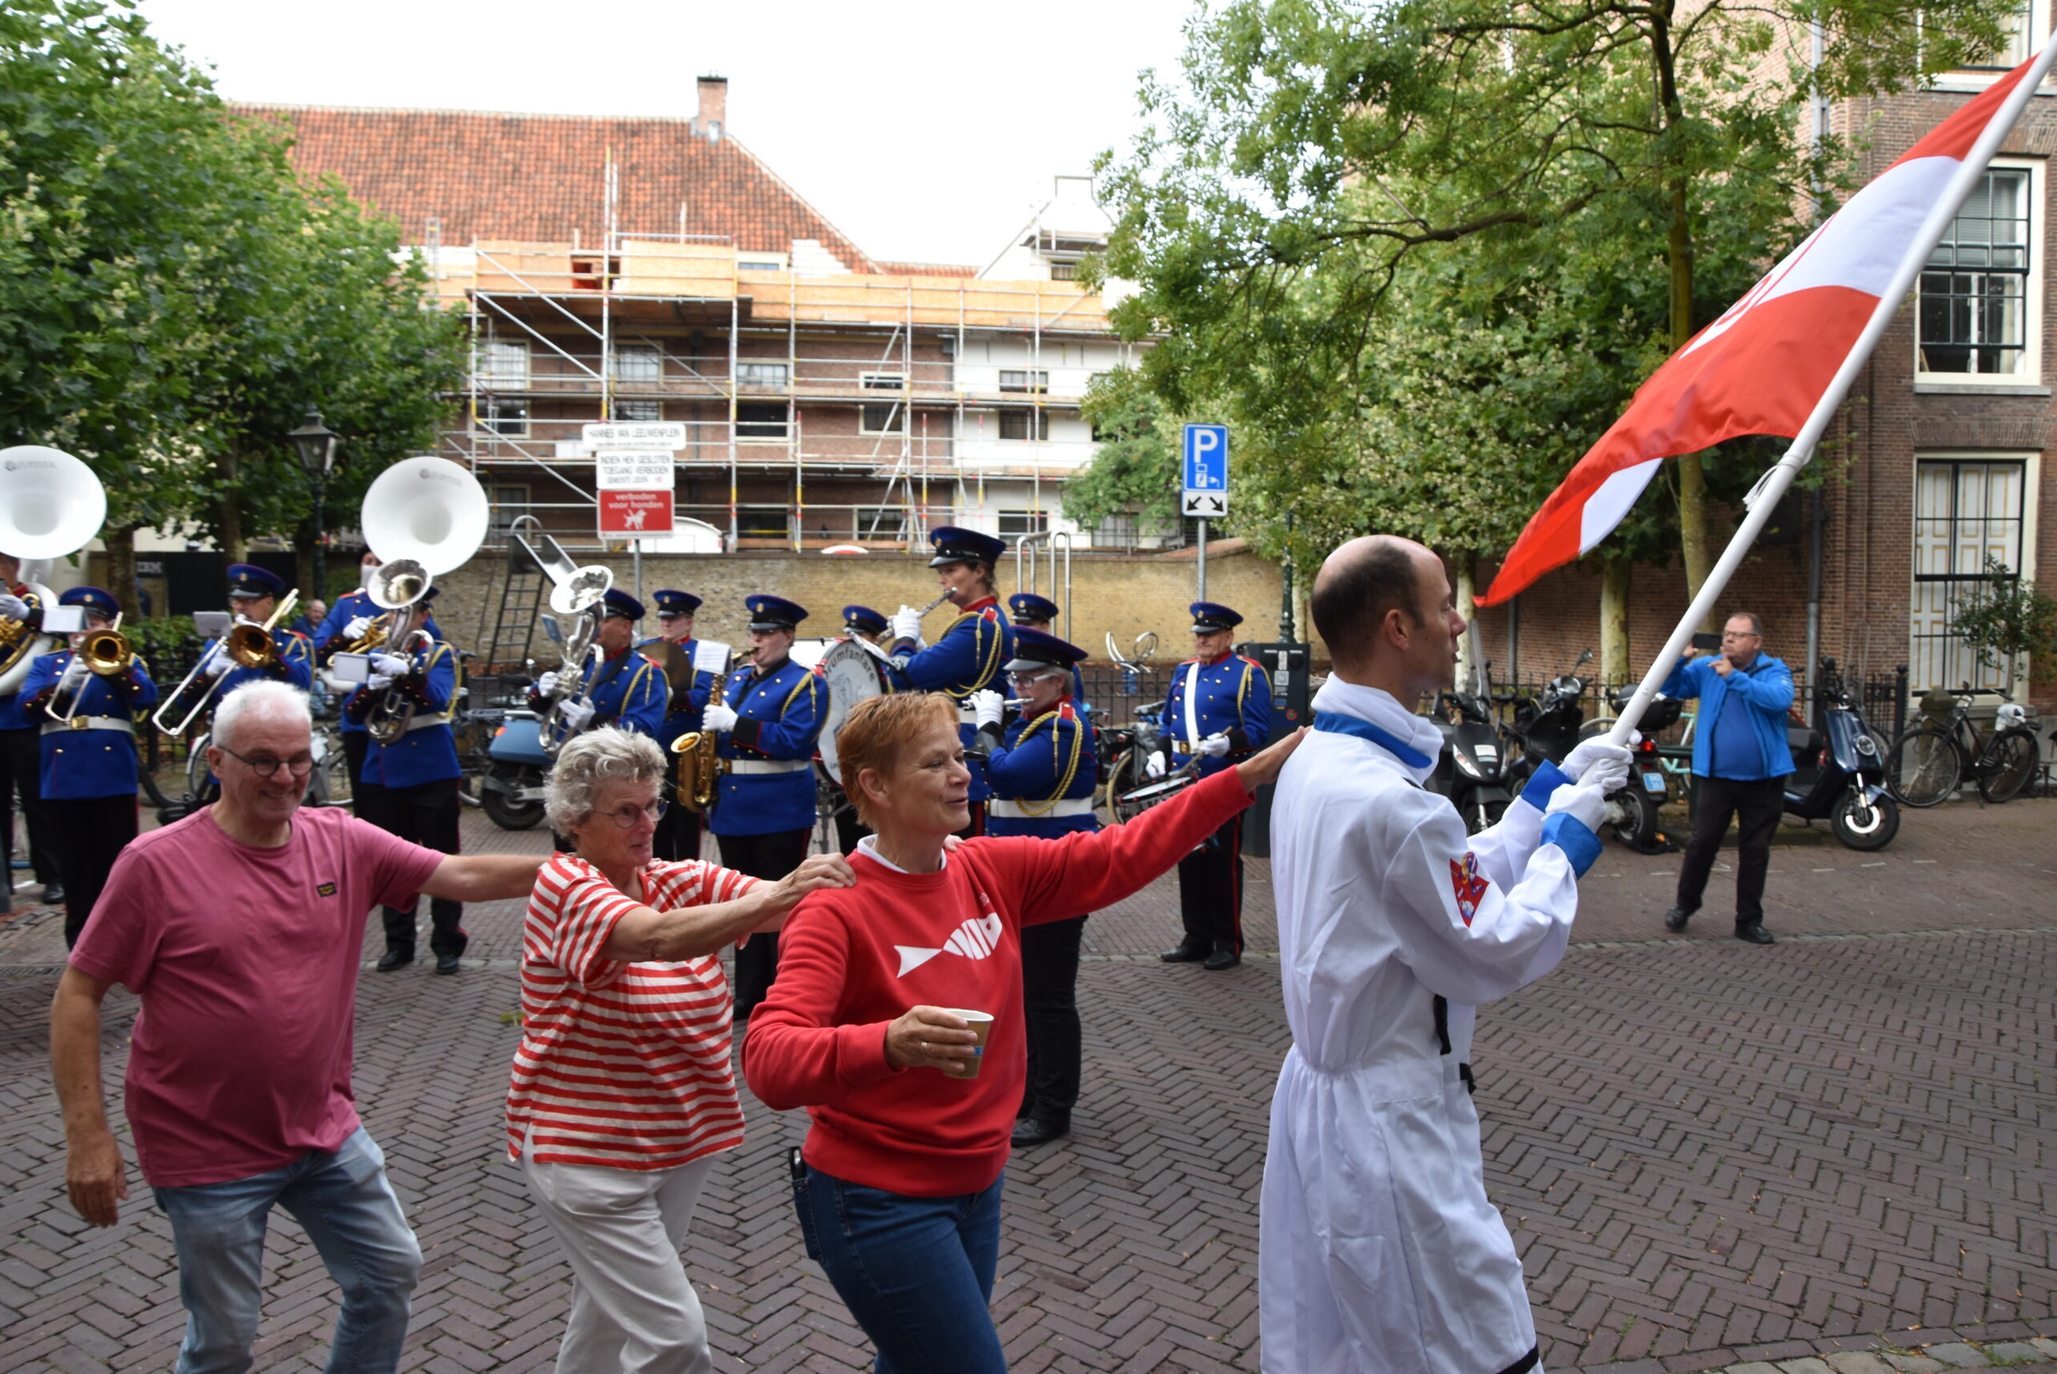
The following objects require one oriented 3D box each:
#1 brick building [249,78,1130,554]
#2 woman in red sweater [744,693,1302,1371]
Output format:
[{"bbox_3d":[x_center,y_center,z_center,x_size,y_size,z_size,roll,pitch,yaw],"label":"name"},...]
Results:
[{"bbox_3d":[-10.462,-9.030,46.634,27.000,17.000,12.000,0,3,-7],"label":"brick building"},{"bbox_3d":[-0.023,0.785,2.399,0.540,1.570,0.850,-2,4,-45],"label":"woman in red sweater"}]

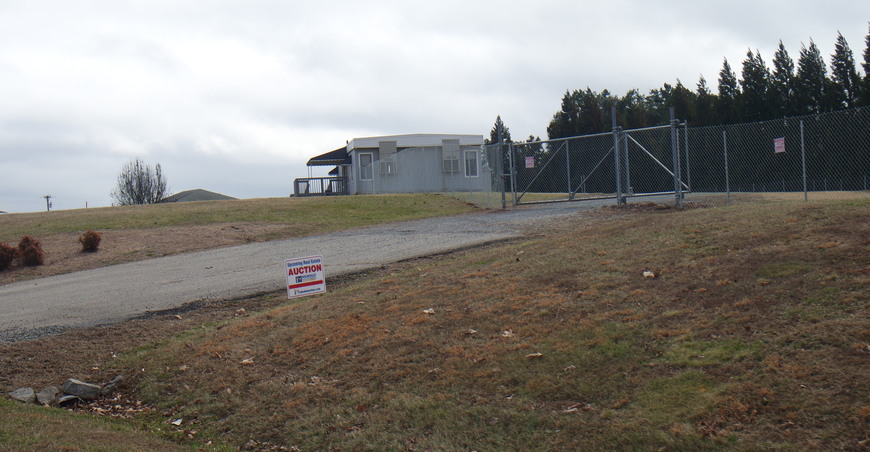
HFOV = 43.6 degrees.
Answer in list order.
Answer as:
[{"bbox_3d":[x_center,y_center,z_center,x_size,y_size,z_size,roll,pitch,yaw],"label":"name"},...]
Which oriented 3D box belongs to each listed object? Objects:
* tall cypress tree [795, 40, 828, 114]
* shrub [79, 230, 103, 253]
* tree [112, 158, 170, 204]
[{"bbox_3d":[25.128,-6.985,72.000,2.600,10.500,2.600,-3,1,0],"label":"tall cypress tree"},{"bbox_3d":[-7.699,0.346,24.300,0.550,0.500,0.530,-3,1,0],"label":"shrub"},{"bbox_3d":[-29.741,-4.097,110.000,6.000,5.700,5.800,-3,1,0],"label":"tree"}]

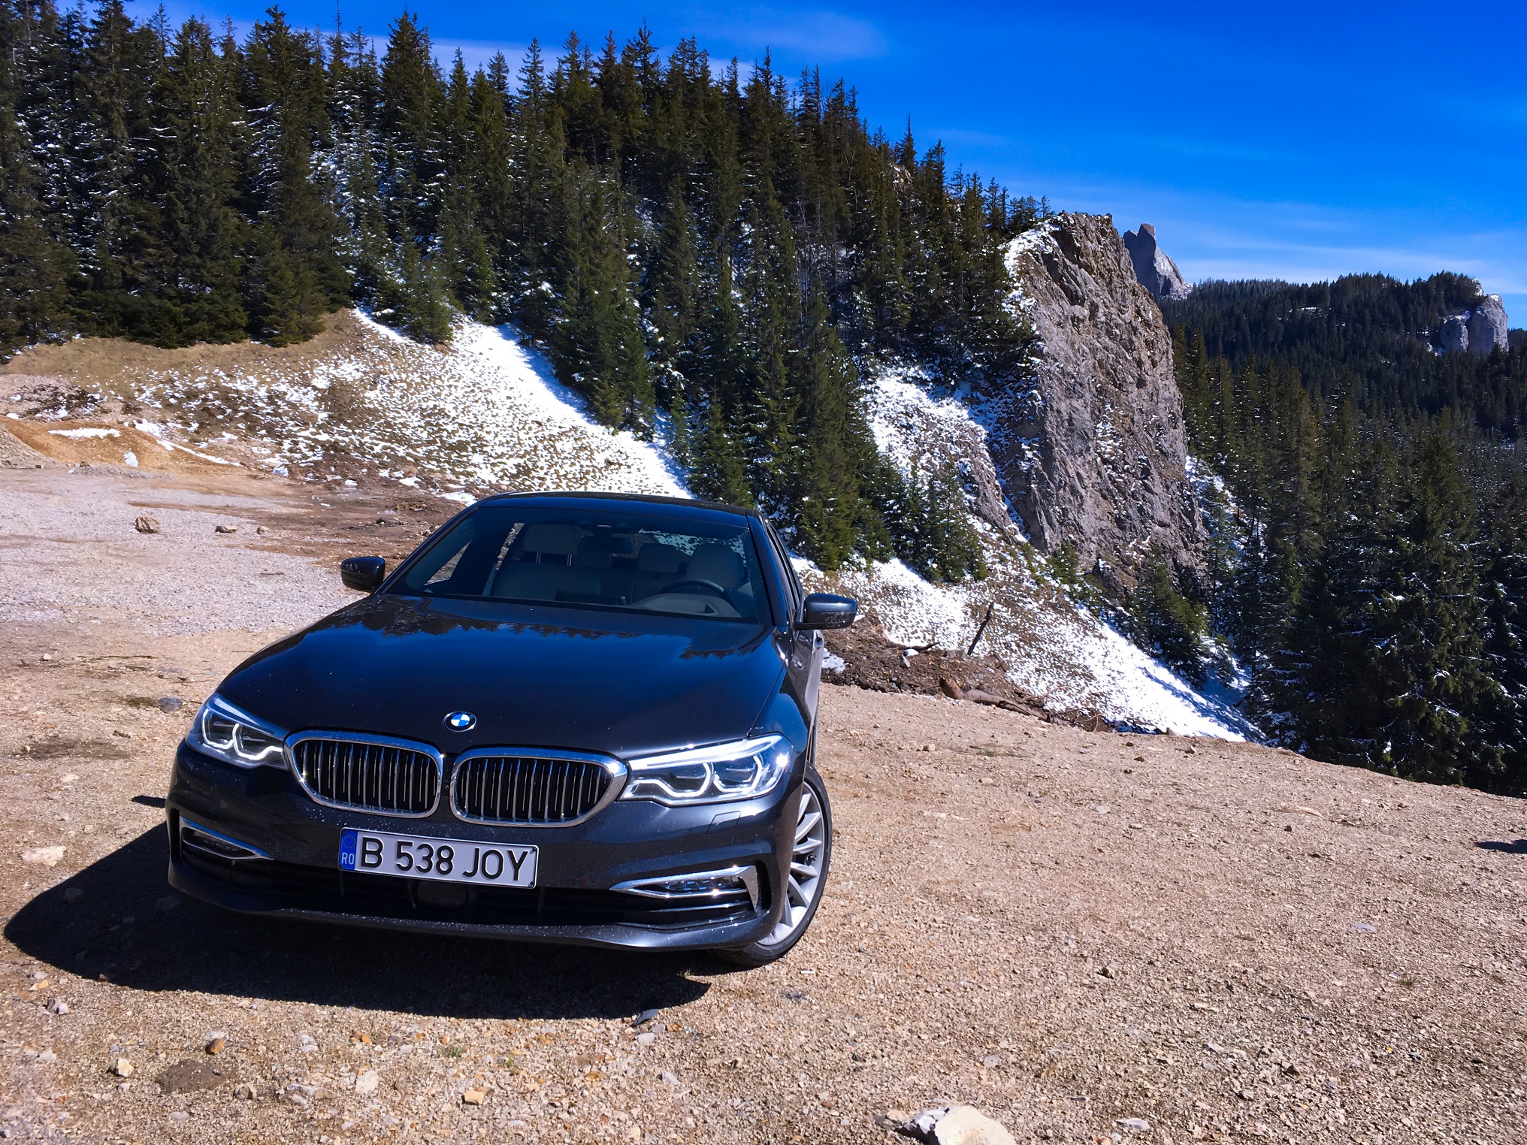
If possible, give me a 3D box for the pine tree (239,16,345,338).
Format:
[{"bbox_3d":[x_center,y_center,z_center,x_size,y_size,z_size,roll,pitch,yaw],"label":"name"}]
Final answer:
[{"bbox_3d":[-21.150,-17.830,57.500,4.600,14.500,4.600,0,4,0],"label":"pine tree"}]

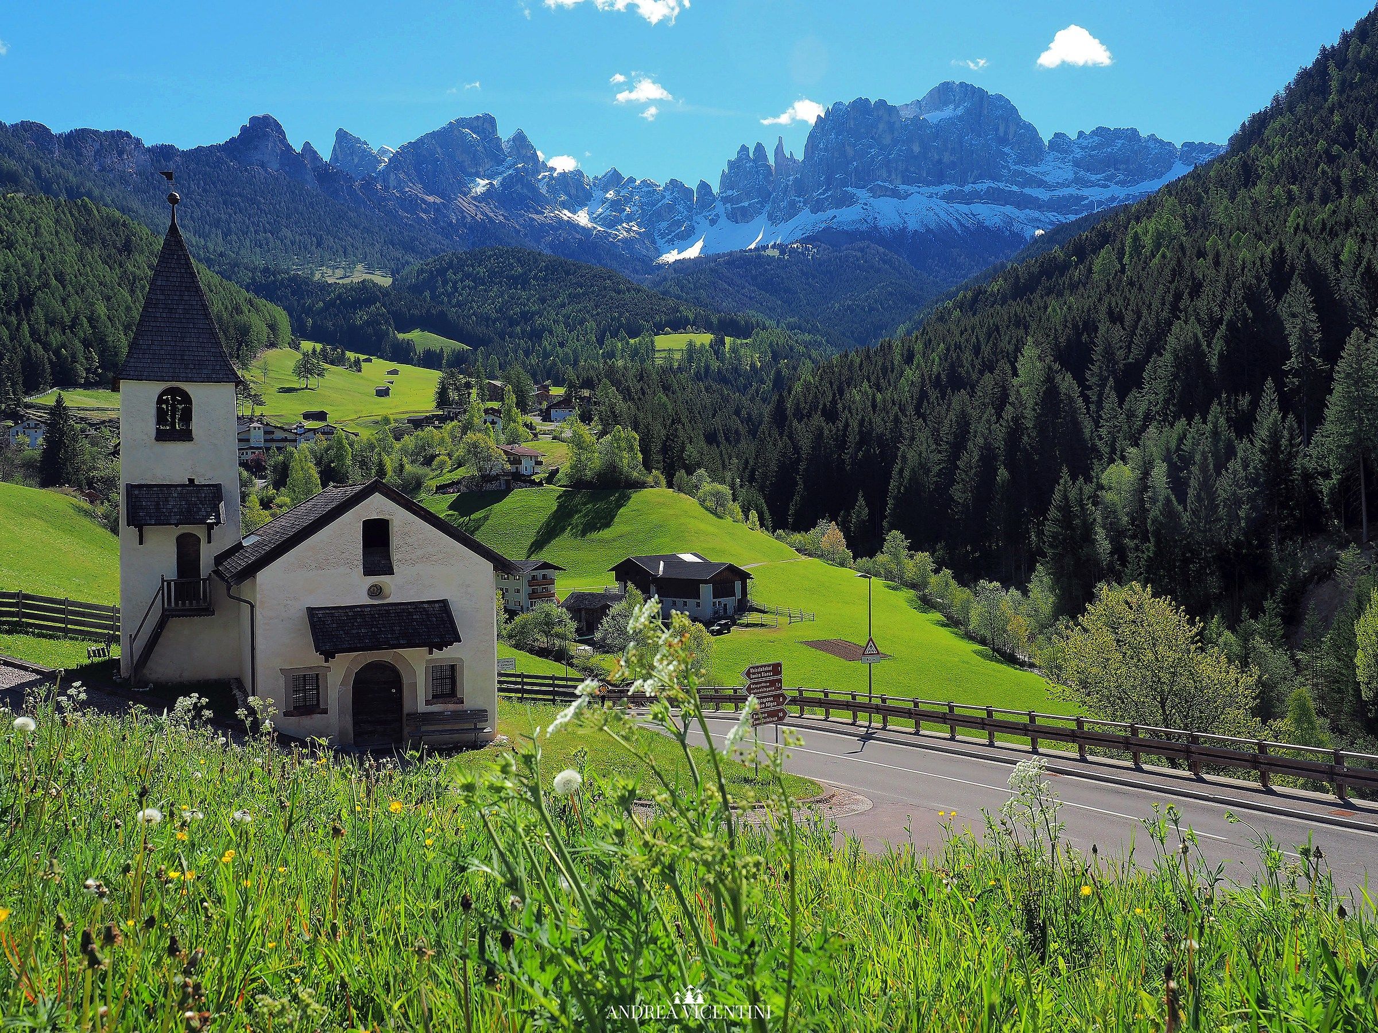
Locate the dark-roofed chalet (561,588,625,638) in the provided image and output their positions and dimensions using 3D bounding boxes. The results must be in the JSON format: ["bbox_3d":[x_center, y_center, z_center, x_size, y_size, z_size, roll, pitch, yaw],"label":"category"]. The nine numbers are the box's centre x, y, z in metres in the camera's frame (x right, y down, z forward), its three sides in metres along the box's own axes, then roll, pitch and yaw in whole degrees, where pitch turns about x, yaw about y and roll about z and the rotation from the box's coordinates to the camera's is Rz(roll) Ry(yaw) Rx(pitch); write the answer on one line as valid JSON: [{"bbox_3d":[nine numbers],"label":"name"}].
[{"bbox_3d":[-12.000,12.200,152.000,8.000,5.500,7.000,0,1,9],"label":"dark-roofed chalet"}]

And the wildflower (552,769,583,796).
[{"bbox_3d":[-0.188,0.410,1.840,0.046,0.041,0.046,0,1,0],"label":"wildflower"}]

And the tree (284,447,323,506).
[{"bbox_3d":[-84.000,-8.000,260.000,7.800,14.500,7.800,0,1,0],"label":"tree"}]

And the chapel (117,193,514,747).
[{"bbox_3d":[-11.400,-2.300,35.000,9.900,16.000,12.800,-1,1,-24],"label":"chapel"}]

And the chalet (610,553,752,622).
[{"bbox_3d":[-0.900,10.500,177.000,18.500,8.200,13.000,1,1,44],"label":"chalet"}]

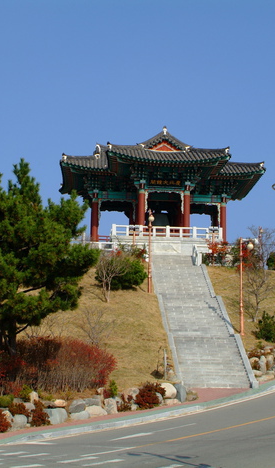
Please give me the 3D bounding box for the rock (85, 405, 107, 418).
[{"bbox_3d":[-1.790,7.565,34.800,0.900,0.597,0.650,0,-12,0],"label":"rock"}]

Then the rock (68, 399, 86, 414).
[{"bbox_3d":[-2.227,6.401,30.300,0.648,0.594,0.560,1,-13,0],"label":"rock"}]

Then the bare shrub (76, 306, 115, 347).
[{"bbox_3d":[-2.186,4.815,42.500,1.940,1.890,1.900,1,-13,-3],"label":"bare shrub"}]

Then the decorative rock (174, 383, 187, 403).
[{"bbox_3d":[1.754,6.464,33.300,0.475,0.816,0.500,1,-13,0],"label":"decorative rock"}]

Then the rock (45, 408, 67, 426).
[{"bbox_3d":[-3.314,7.416,33.000,0.854,0.727,0.700,0,-12,0],"label":"rock"}]

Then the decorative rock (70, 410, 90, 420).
[{"bbox_3d":[-2.304,7.335,33.000,0.812,0.397,0.600,2,-13,-4],"label":"decorative rock"}]

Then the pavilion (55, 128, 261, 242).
[{"bbox_3d":[1.709,-3.415,69.592,16.290,9.200,16.290,1,-12,-4],"label":"pavilion"}]

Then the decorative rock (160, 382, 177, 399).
[{"bbox_3d":[1.279,6.459,33.700,0.641,0.660,0.600,1,-13,0],"label":"decorative rock"}]

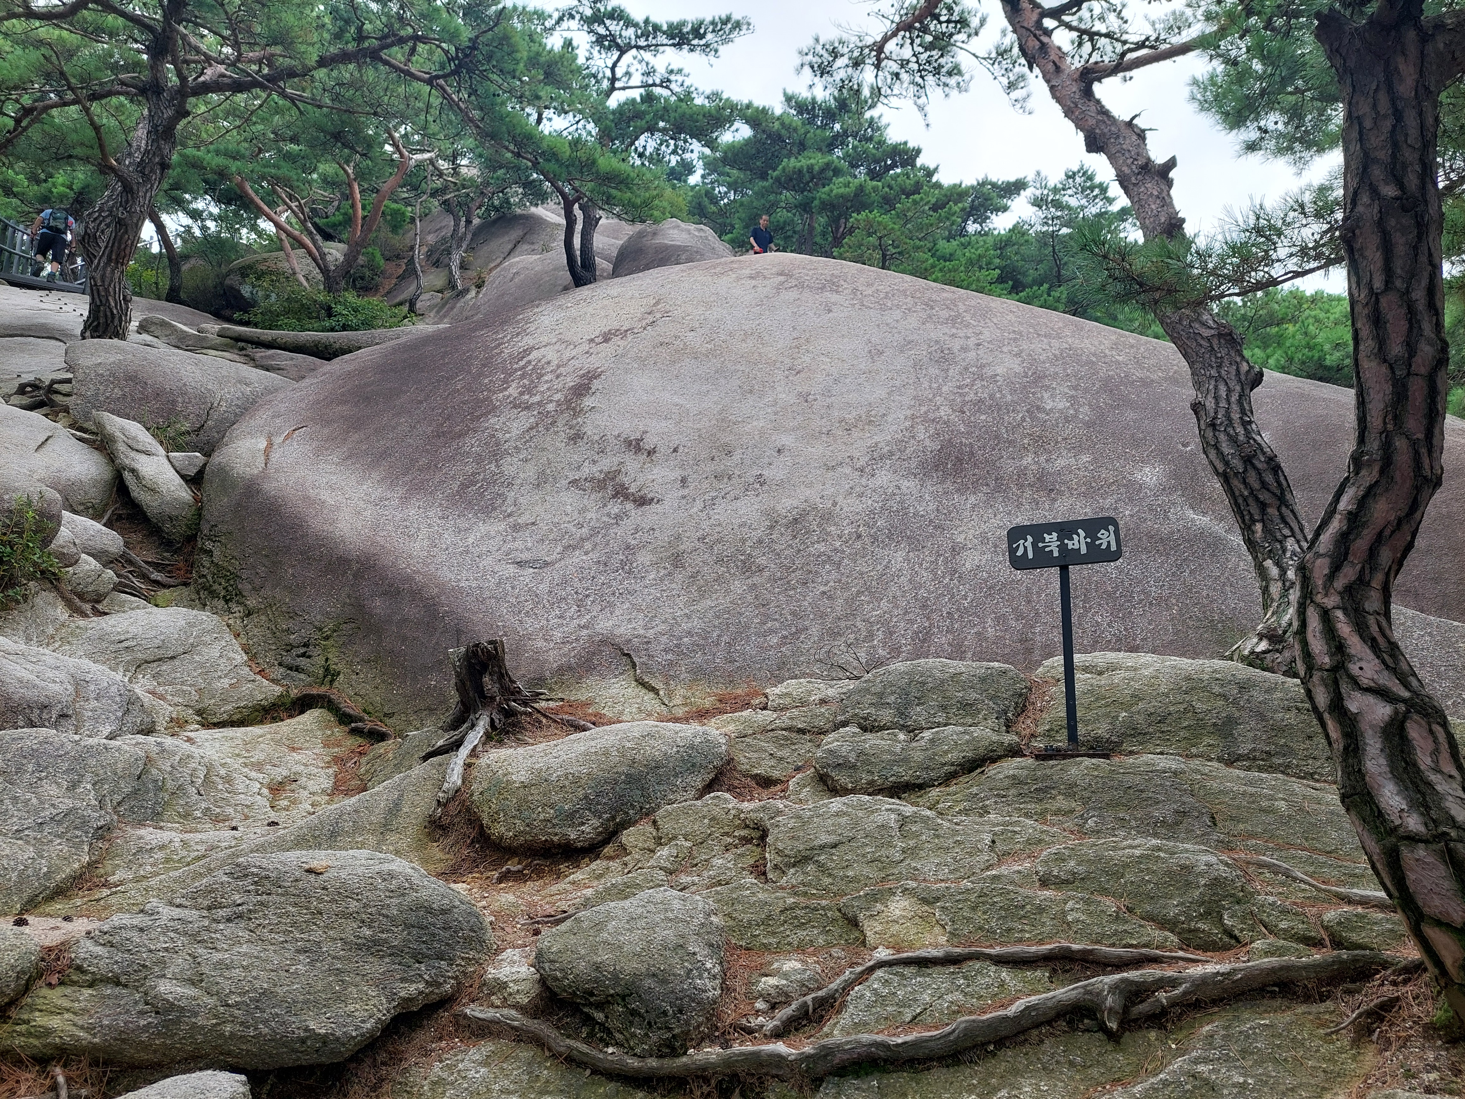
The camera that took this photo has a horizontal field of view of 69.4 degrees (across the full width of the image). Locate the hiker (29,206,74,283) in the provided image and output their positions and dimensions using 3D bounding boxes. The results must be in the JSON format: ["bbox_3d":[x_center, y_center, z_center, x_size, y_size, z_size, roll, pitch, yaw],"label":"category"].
[{"bbox_3d":[-10.611,-4.757,16.500,0.560,1.380,0.650,7,-12,-34],"label":"hiker"}]

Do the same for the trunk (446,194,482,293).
[{"bbox_3d":[-4.820,-5.498,19.000,0.620,1.850,0.500,3,-10,-15],"label":"trunk"}]

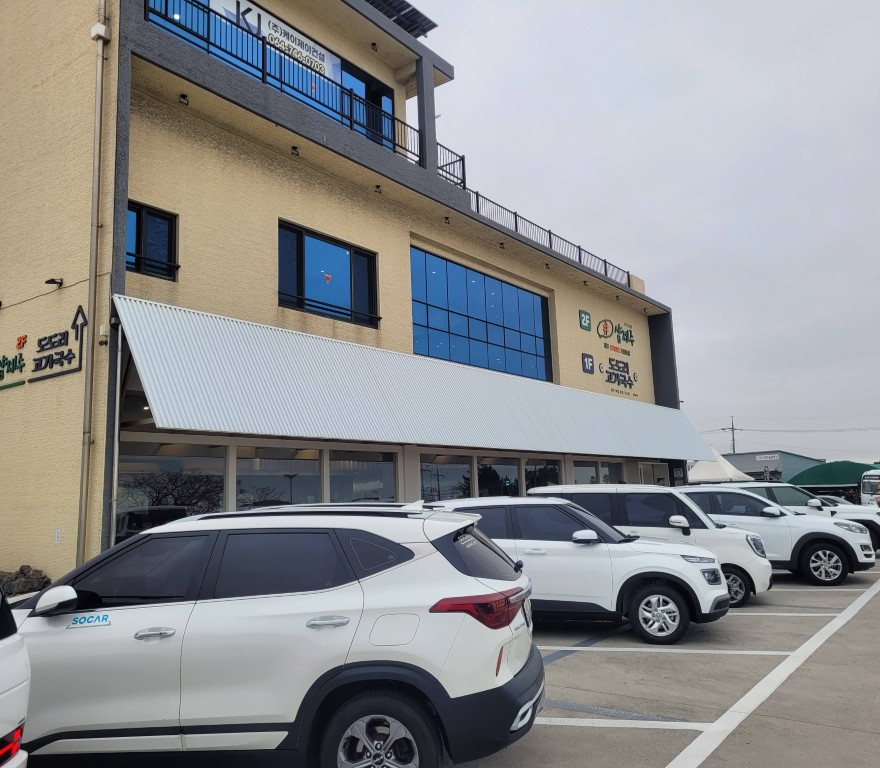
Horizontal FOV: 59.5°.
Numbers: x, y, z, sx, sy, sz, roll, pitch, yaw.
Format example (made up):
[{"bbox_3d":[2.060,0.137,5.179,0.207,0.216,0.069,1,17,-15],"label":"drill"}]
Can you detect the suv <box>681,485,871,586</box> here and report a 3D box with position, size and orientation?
[{"bbox_3d":[5.290,2.696,13.900,4.480,1.650,1.850,-4,-9,16],"label":"suv"}]

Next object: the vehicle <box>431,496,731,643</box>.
[{"bbox_3d":[1.460,2.195,9.427,4.040,1.575,1.770,-4,-9,16],"label":"vehicle"}]

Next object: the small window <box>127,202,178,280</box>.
[{"bbox_3d":[-4.631,-2.272,12.200,0.150,1.168,1.100,-8,-11,36],"label":"small window"}]

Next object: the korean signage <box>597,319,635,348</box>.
[{"bbox_3d":[6.093,-1.870,26.524,0.100,1.017,3.144,-8,-11,36],"label":"korean signage"}]

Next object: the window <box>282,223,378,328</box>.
[{"bbox_3d":[-2.159,-2.143,15.495,0.150,1.710,2.816,-8,-11,36],"label":"window"}]

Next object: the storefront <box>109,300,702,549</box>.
[{"bbox_3d":[2.533,2.062,18.855,1.387,4.559,22.095,-8,-11,36],"label":"storefront"}]

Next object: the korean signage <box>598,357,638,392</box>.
[{"bbox_3d":[6.157,-0.386,26.319,0.100,0.978,3.240,-8,-11,36],"label":"korean signage"}]

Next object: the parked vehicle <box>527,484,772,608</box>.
[{"bbox_3d":[3.135,2.412,11.682,3.595,1.700,1.595,-4,-9,16],"label":"parked vehicle"}]

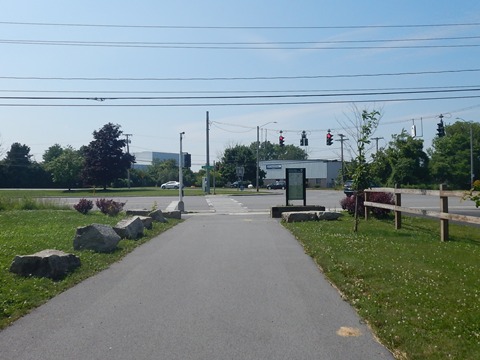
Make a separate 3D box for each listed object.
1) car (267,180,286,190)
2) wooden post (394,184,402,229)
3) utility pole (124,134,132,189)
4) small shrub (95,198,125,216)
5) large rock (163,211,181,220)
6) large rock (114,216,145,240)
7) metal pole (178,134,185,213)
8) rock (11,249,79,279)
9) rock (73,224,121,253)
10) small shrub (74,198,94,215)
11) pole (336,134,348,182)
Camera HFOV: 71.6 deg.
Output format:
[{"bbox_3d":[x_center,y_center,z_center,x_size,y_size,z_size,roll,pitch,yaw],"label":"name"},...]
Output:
[{"bbox_3d":[7.627,1.222,66.800,4.400,1.520,1.800,0,0,0],"label":"car"},{"bbox_3d":[5.140,0.860,10.800,0.130,1.470,0.130,0,0,0],"label":"wooden post"},{"bbox_3d":[-22.900,-3.730,68.000,1.900,11.100,0.500,0,0,0],"label":"utility pole"},{"bbox_3d":[-5.660,1.200,14.600,1.280,0.760,1.150,0,0,0],"label":"small shrub"},{"bbox_3d":[-2.869,1.462,14.000,0.800,0.310,0.550,0,0,0],"label":"large rock"},{"bbox_3d":[-2.980,1.270,9.000,0.780,0.550,0.880,0,0,0],"label":"large rock"},{"bbox_3d":[-2.971,-0.378,16.900,0.320,4.030,0.320,0,0,0],"label":"metal pole"},{"bbox_3d":[-3.214,1.363,5.500,1.060,0.390,0.650,0,0,-14],"label":"rock"},{"bbox_3d":[-3.160,1.265,7.450,1.000,0.560,0.820,0,0,0],"label":"rock"},{"bbox_3d":[-7.170,1.215,15.300,0.920,0.740,0.880,0,0,0],"label":"small shrub"},{"bbox_3d":[21.602,-3.796,70.000,2.600,11.600,0.600,0,0,0],"label":"pole"}]

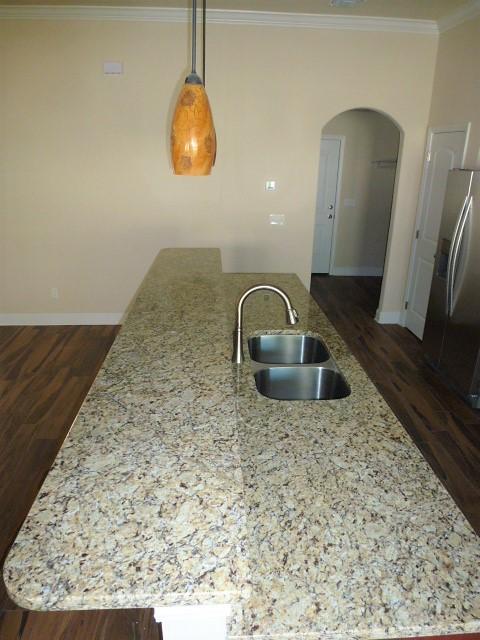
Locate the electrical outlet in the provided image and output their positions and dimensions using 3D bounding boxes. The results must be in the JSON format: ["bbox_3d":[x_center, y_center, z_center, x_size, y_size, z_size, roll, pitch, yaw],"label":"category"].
[{"bbox_3d":[0.394,-1.049,4.652,0.162,0.110,0.013,0,20,-4],"label":"electrical outlet"}]

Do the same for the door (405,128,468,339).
[{"bbox_3d":[1.907,-0.779,4.394,0.050,2.050,0.601,0,20,-4],"label":"door"}]

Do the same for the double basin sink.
[{"bbox_3d":[0.240,0.291,2.043,0.403,0.200,0.735,0,20,-4],"label":"double basin sink"}]

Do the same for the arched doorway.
[{"bbox_3d":[1.221,-1.050,4.776,0.868,2.276,0.130,0,20,-4],"label":"arched doorway"}]

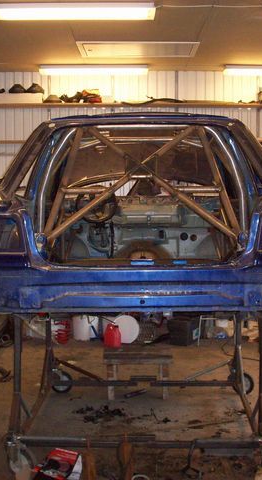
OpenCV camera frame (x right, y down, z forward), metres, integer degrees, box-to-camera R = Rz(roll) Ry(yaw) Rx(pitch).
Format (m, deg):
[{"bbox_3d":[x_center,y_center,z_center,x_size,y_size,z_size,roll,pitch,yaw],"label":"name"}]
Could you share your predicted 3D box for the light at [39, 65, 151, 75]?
[{"bbox_3d":[-0.422,-1.951,7.888,1.240,0.090,0.190,0,5,1],"label":"light"}]

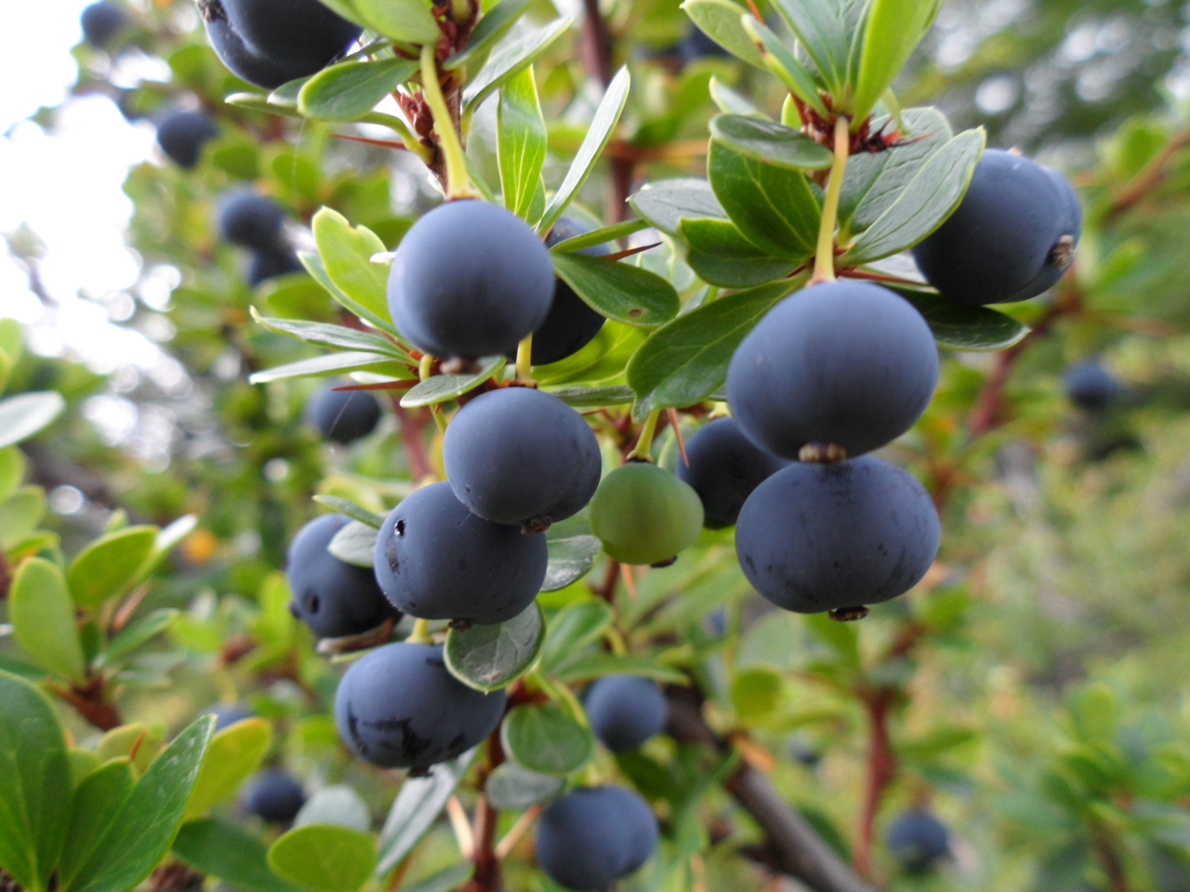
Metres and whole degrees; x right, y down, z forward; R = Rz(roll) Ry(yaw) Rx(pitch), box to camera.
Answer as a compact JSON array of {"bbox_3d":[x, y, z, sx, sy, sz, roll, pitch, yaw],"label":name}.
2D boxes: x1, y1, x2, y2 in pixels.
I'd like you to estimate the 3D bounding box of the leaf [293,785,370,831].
[{"bbox_3d":[-0.032,0.047,0.128,0.009,0.011,0.003,5,0,-4],"label":"leaf"}]

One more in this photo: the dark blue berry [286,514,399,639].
[{"bbox_3d":[-0.018,0.010,0.079,0.009,0.009,0.009,0,0,0],"label":"dark blue berry"}]

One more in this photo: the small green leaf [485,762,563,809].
[{"bbox_3d":[-0.006,0.029,0.093,0.007,0.004,0.002,0,0,0],"label":"small green leaf"}]

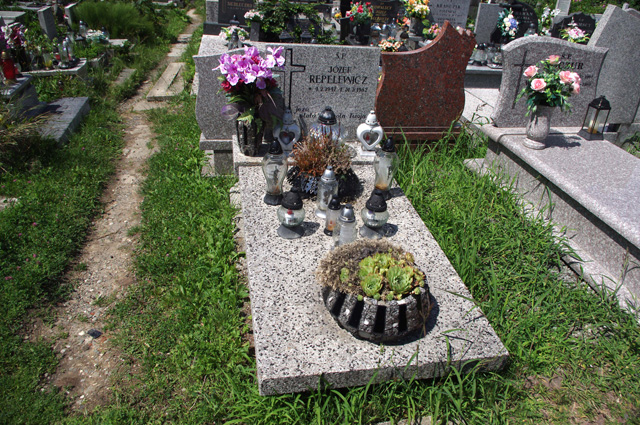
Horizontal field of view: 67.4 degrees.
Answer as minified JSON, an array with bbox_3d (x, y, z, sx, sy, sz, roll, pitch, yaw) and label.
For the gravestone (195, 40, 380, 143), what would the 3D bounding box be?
[{"bbox_3d":[-0.196,-0.732,2.953,1.113,0.586,0.084,-2,30,-11],"label":"gravestone"}]

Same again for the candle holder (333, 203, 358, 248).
[{"bbox_3d":[0.110,0.059,2.084,0.092,0.226,0.092,-2,30,-10],"label":"candle holder"}]

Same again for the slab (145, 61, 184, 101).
[{"bbox_3d":[-1.506,-1.318,4.840,0.256,0.070,1.188,-1,32,-9],"label":"slab"}]

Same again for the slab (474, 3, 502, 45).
[{"bbox_3d":[1.704,-1.810,4.698,0.280,0.425,0.070,-2,32,-11],"label":"slab"}]

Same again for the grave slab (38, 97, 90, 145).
[{"bbox_3d":[-2.104,-0.679,3.649,0.460,0.120,0.920,-2,31,-12],"label":"grave slab"}]

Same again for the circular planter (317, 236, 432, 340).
[{"bbox_3d":[0.215,0.283,1.720,0.395,0.200,0.395,4,32,-3],"label":"circular planter"}]

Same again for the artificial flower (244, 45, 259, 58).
[{"bbox_3d":[-0.392,-0.921,2.742,0.083,0.074,0.060,0,32,-8],"label":"artificial flower"}]

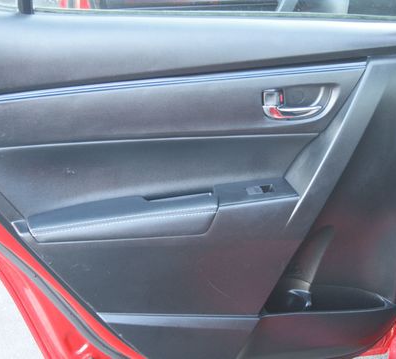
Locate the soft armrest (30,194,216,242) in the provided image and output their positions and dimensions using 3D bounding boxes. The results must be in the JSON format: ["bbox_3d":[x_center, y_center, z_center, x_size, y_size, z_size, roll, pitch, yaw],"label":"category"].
[{"bbox_3d":[-0.111,0.054,1.117,0.275,0.050,0.062,-6,21,-15],"label":"soft armrest"}]

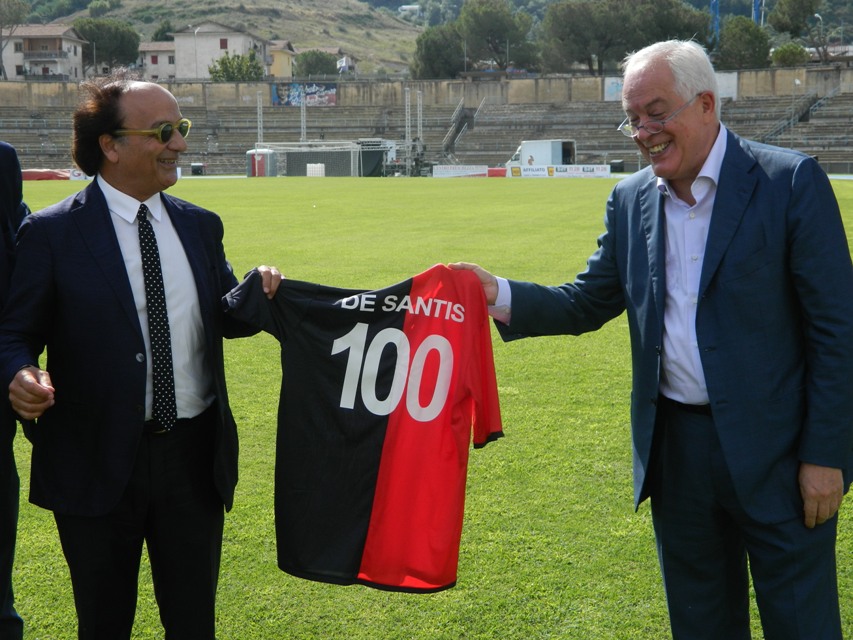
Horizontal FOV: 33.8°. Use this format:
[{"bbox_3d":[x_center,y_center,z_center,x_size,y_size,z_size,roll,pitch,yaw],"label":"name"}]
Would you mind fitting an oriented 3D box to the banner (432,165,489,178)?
[{"bbox_3d":[2.616,-11.292,107.000,4.210,0.950,0.100,0,7,0],"label":"banner"}]

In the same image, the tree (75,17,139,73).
[{"bbox_3d":[-46.843,-38.963,205.000,10.210,10.360,10.210,0,7,0],"label":"tree"}]

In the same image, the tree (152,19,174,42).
[{"bbox_3d":[-43.494,-46.003,235.000,4.680,8.530,4.680,0,7,0],"label":"tree"}]

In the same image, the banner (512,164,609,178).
[{"bbox_3d":[10.168,-11.292,107.000,7.690,0.950,0.100,0,7,0],"label":"banner"}]

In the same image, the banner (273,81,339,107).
[{"bbox_3d":[-13.000,-24.051,150.000,6.990,2.510,0.100,0,7,0],"label":"banner"}]

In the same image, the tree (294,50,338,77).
[{"bbox_3d":[-14.966,-34.374,192.000,6.150,4.920,6.150,0,7,0],"label":"tree"}]

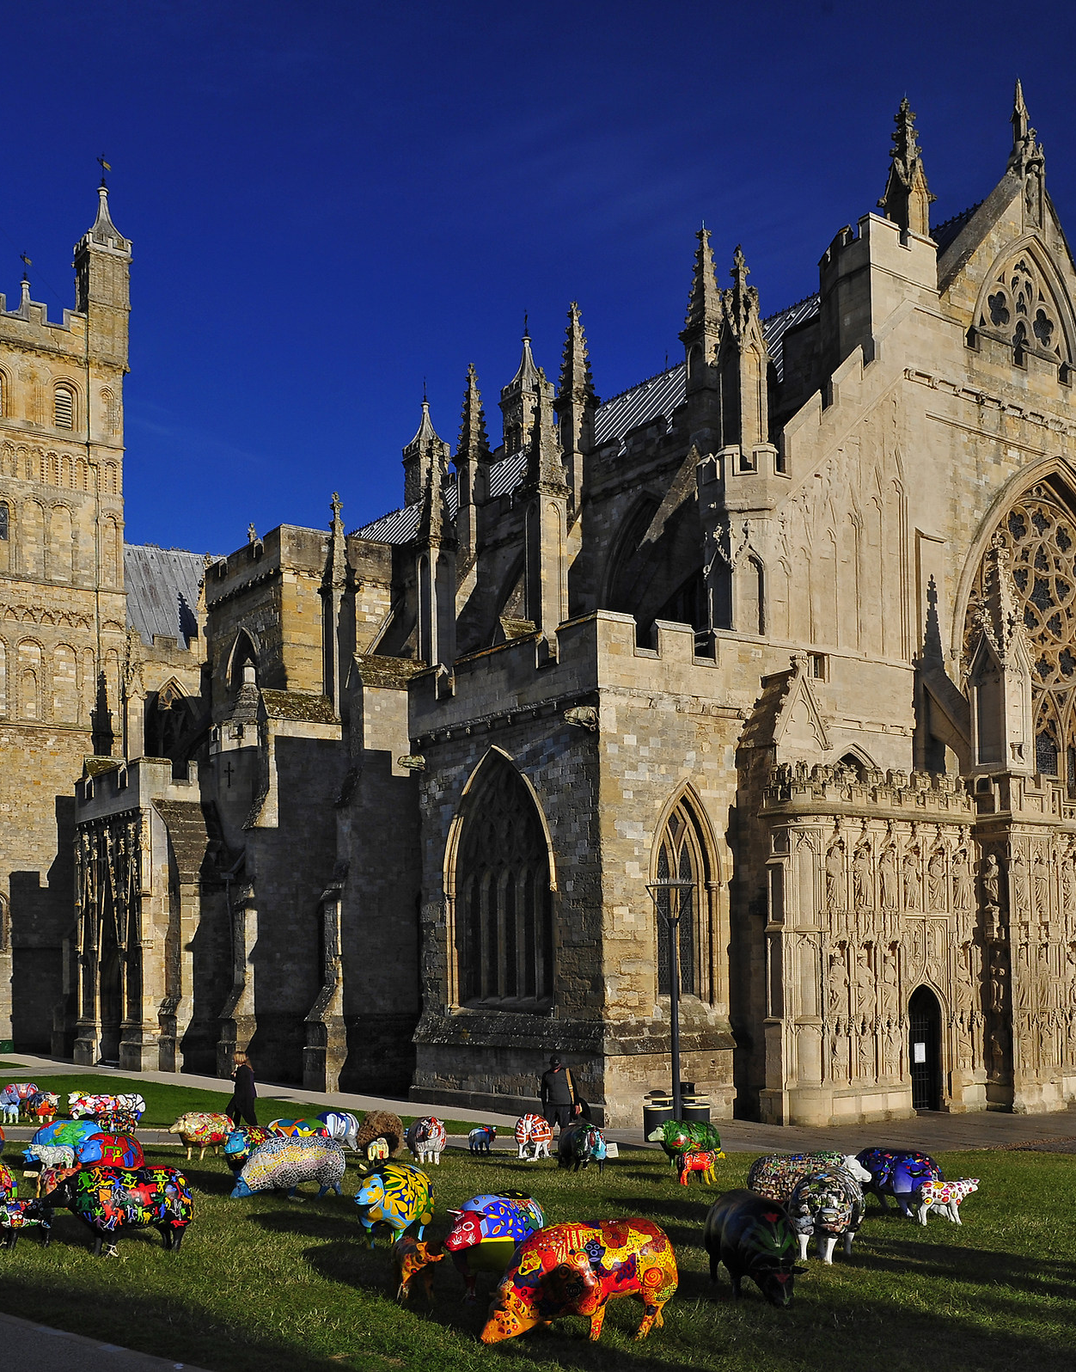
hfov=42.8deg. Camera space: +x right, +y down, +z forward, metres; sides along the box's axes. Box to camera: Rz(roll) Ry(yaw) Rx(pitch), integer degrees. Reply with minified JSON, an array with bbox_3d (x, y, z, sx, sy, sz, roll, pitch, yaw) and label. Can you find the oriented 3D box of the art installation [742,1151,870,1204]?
[{"bbox_3d":[2.495,4.632,12.700,1.150,0.710,0.460,-1,-7,11],"label":"art installation"}]

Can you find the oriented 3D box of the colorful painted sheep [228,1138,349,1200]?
[{"bbox_3d":[-3.008,5.821,16.600,1.300,0.770,0.530,2,-9,-11],"label":"colorful painted sheep"}]

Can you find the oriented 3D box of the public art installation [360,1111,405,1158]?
[{"bbox_3d":[-2.480,7.146,21.800,0.580,0.800,1.100,0,-9,-3],"label":"public art installation"}]

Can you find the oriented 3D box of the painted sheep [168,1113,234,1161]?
[{"bbox_3d":[-5.465,7.316,22.400,1.080,0.780,0.500,5,-10,-27],"label":"painted sheep"}]

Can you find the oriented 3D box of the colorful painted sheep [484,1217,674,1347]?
[{"bbox_3d":[0.253,3.818,8.800,1.250,0.780,0.500,3,-9,-17],"label":"colorful painted sheep"}]

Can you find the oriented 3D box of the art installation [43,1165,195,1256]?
[{"bbox_3d":[-3.714,4.650,12.200,1.250,0.770,0.520,2,-9,-11],"label":"art installation"}]

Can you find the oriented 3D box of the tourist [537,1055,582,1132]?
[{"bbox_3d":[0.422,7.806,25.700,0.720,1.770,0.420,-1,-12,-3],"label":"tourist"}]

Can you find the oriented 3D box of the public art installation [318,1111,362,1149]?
[{"bbox_3d":[-3.184,7.082,21.800,0.980,0.620,0.460,5,-9,-38],"label":"public art installation"}]

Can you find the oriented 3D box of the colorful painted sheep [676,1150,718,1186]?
[{"bbox_3d":[2.143,6.301,18.000,0.640,0.480,0.220,2,-12,-17],"label":"colorful painted sheep"}]

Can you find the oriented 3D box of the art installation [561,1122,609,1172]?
[{"bbox_3d":[0.714,7.019,21.000,0.480,0.750,1.080,3,-12,-19],"label":"art installation"}]

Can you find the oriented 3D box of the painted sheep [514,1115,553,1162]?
[{"bbox_3d":[-0.036,6.678,20.300,0.460,0.630,0.920,-4,-8,30],"label":"painted sheep"}]

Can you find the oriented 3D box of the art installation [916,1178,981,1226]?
[{"bbox_3d":[4.068,5.104,13.600,0.650,0.480,0.230,0,-12,-6],"label":"art installation"}]

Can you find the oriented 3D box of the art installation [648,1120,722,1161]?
[{"bbox_3d":[2.060,6.405,19.300,1.040,0.650,0.460,1,-7,-6],"label":"art installation"}]

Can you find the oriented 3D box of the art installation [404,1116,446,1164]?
[{"bbox_3d":[-1.818,7.362,22.300,0.550,0.780,1.100,2,-9,-13],"label":"art installation"}]

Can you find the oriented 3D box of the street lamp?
[{"bbox_3d":[2.752,6.506,27.600,0.970,5.200,0.970,-1,-12,0],"label":"street lamp"}]

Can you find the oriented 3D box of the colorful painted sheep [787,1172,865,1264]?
[{"bbox_3d":[2.436,4.462,11.600,0.500,0.740,1.100,-5,-12,19],"label":"colorful painted sheep"}]

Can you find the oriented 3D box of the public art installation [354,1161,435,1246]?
[{"bbox_3d":[-1.326,4.788,12.700,0.500,0.760,1.080,-6,-11,32],"label":"public art installation"}]

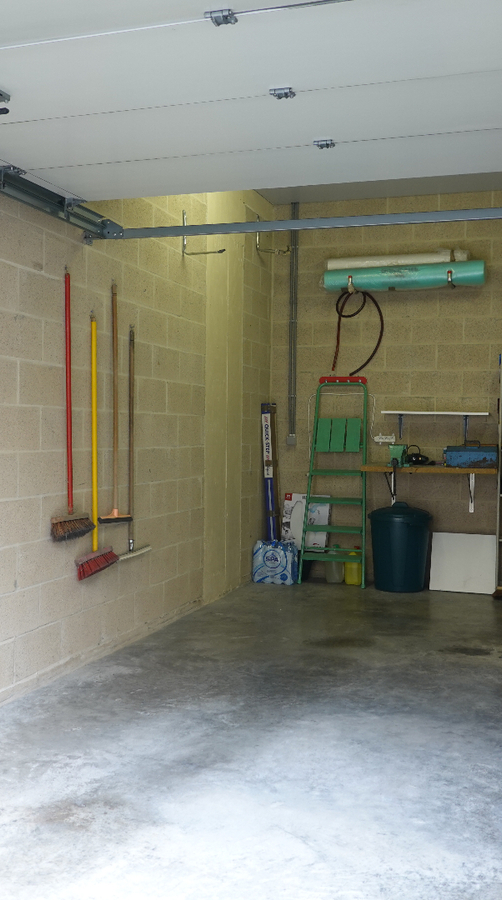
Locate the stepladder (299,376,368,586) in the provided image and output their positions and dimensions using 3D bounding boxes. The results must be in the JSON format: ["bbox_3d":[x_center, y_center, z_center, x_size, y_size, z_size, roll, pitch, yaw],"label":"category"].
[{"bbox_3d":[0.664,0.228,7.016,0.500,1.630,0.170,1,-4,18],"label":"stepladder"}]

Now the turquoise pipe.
[{"bbox_3d":[1.157,-1.342,6.946,1.240,0.175,0.175,1,1,18],"label":"turquoise pipe"}]

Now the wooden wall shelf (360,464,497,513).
[{"bbox_3d":[1.343,0.299,6.795,1.000,0.350,0.420,1,1,18],"label":"wooden wall shelf"}]

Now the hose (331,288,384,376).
[{"bbox_3d":[0.841,-0.916,7.088,0.425,0.690,0.100,1,1,18],"label":"hose"}]

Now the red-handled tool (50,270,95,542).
[{"bbox_3d":[-0.830,-0.204,4.273,0.080,1.250,0.385,1,1,18],"label":"red-handled tool"}]

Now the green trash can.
[{"bbox_3d":[1.123,0.725,6.831,0.475,0.660,0.475,1,1,0],"label":"green trash can"}]

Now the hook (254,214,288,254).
[{"bbox_3d":[0.176,-1.675,6.978,0.255,0.290,0.050,1,1,18],"label":"hook"}]

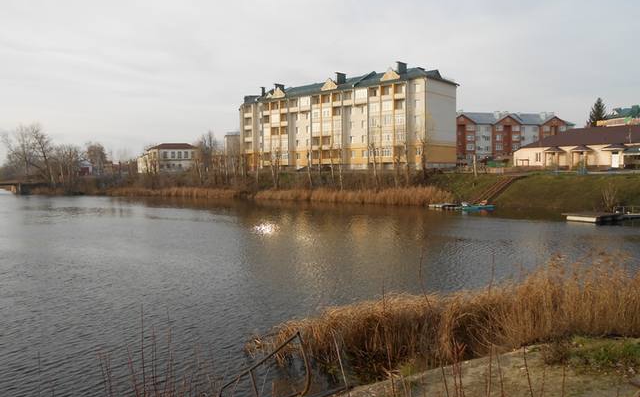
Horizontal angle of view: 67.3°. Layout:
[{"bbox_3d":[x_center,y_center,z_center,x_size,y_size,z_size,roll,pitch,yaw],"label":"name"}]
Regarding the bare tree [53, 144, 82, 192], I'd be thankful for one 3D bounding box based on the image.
[{"bbox_3d":[-54.674,-6.714,104.000,6.500,10.390,6.500,-1,4,0],"label":"bare tree"}]

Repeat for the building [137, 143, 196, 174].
[{"bbox_3d":[-51.600,-12.892,157.000,11.000,9.600,28.000,-3,4,-33],"label":"building"}]

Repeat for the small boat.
[{"bbox_3d":[18.751,0.875,57.000,4.000,0.950,1.500,-2,4,-22],"label":"small boat"}]

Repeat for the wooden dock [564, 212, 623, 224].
[{"bbox_3d":[25.700,1.681,45.700,5.000,0.550,3.300,-4,5,-41],"label":"wooden dock"}]

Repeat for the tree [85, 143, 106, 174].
[{"bbox_3d":[-61.699,-11.000,132.000,6.100,9.340,6.100,-1,4,0],"label":"tree"}]

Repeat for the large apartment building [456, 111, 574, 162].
[{"bbox_3d":[58.000,-18.828,153.000,40.000,17.600,14.000,-1,4,-5],"label":"large apartment building"}]

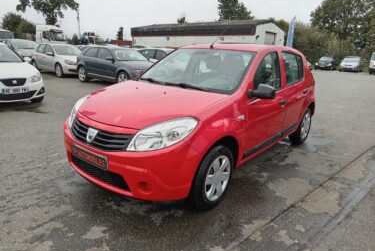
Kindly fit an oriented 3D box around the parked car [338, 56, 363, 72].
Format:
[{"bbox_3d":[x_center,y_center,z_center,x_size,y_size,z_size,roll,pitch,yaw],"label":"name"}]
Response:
[{"bbox_3d":[17.484,-6.535,29.000,1.770,1.630,4.300,15,19,38],"label":"parked car"}]

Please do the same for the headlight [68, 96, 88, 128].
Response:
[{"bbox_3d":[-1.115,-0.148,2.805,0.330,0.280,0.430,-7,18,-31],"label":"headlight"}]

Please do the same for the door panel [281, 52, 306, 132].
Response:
[{"bbox_3d":[1.476,-0.458,3.806,0.220,1.100,1.030,15,19,37],"label":"door panel"}]

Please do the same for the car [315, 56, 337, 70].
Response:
[{"bbox_3d":[15.826,-7.146,31.000,1.750,1.500,4.200,14,19,37],"label":"car"}]

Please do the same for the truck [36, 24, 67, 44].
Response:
[{"bbox_3d":[-17.785,-10.327,33.250,5.900,3.600,2.500,9,16,21],"label":"truck"}]

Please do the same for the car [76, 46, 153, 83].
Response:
[{"bbox_3d":[-2.679,-2.355,10.789,4.220,1.430,1.780,14,19,37],"label":"car"}]

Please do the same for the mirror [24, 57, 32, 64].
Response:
[{"bbox_3d":[-4.100,-1.686,6.967,0.120,0.150,0.200,14,19,37],"label":"mirror"}]

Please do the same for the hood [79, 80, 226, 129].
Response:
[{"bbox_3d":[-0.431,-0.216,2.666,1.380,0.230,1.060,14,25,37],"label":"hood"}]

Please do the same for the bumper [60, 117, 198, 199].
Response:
[{"bbox_3d":[-0.701,0.240,2.471,1.700,0.460,0.480,15,19,37],"label":"bumper"}]

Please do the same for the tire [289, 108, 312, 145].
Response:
[{"bbox_3d":[1.849,0.005,4.460,0.190,0.620,0.620,15,19,37],"label":"tire"}]

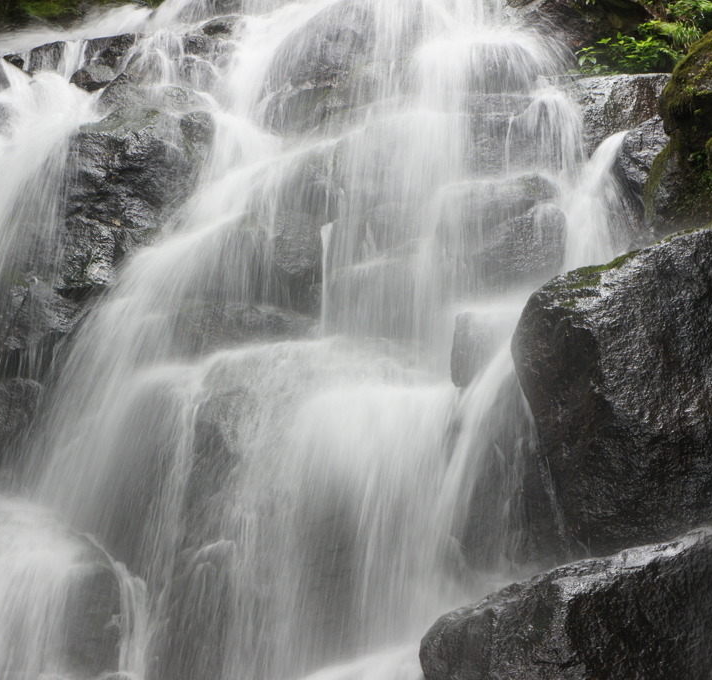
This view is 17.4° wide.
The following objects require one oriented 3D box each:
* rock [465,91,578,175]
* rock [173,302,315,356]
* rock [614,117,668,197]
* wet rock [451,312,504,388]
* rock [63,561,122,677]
[{"bbox_3d":[0.929,-1.147,13.000,0.610,0.450,0.420,0,2,0],"label":"rock"},{"bbox_3d":[-0.584,-0.055,12.100,0.720,0.280,0.420,0,2,0],"label":"rock"},{"bbox_3d":[1.593,-1.024,13.000,0.300,0.450,0.340,0,2,0],"label":"rock"},{"bbox_3d":[0.615,0.053,11.800,0.270,0.370,0.300,0,2,0],"label":"wet rock"},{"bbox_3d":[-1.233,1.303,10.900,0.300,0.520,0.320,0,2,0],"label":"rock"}]

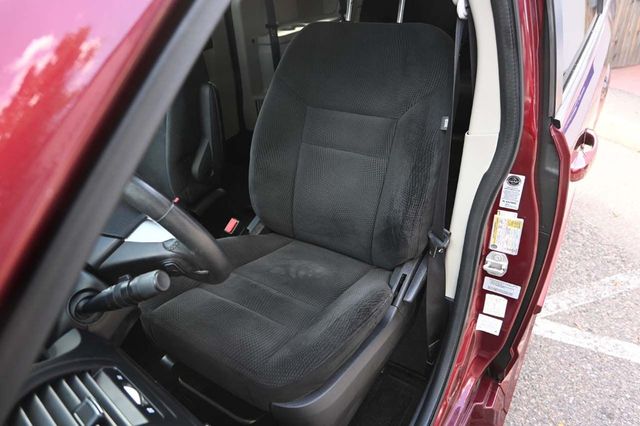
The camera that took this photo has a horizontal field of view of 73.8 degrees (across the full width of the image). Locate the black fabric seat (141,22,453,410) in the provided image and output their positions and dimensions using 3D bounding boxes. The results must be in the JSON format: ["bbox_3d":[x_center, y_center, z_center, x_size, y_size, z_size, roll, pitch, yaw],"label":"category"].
[{"bbox_3d":[-0.049,-0.036,1.076,0.550,0.790,0.760,15,32,32],"label":"black fabric seat"}]

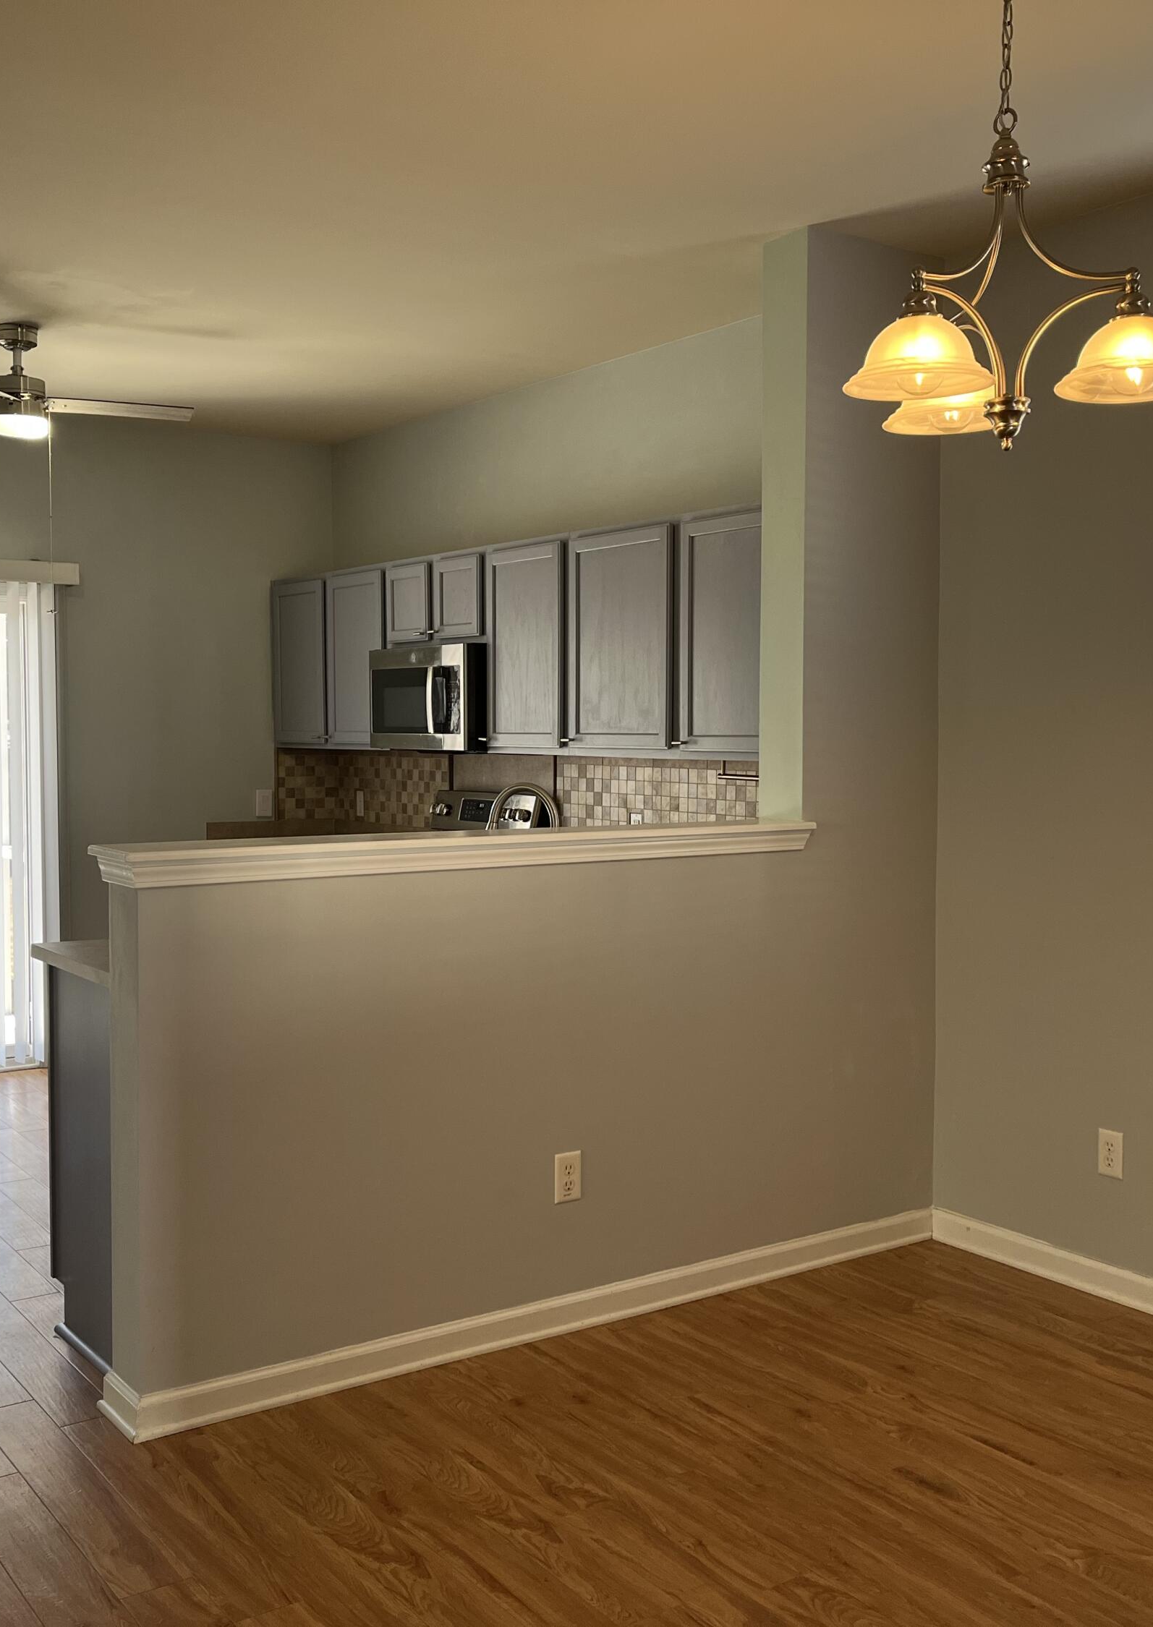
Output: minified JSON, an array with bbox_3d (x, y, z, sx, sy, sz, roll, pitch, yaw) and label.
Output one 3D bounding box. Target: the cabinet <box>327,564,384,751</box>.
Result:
[{"bbox_3d":[-0.786,-0.653,6.899,0.325,0.751,0.525,-2,4,-36],"label":"cabinet"}]

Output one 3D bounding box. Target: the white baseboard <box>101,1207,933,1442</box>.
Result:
[{"bbox_3d":[-0.004,1.204,4.065,2.365,0.085,0.195,-2,4,-36],"label":"white baseboard"}]

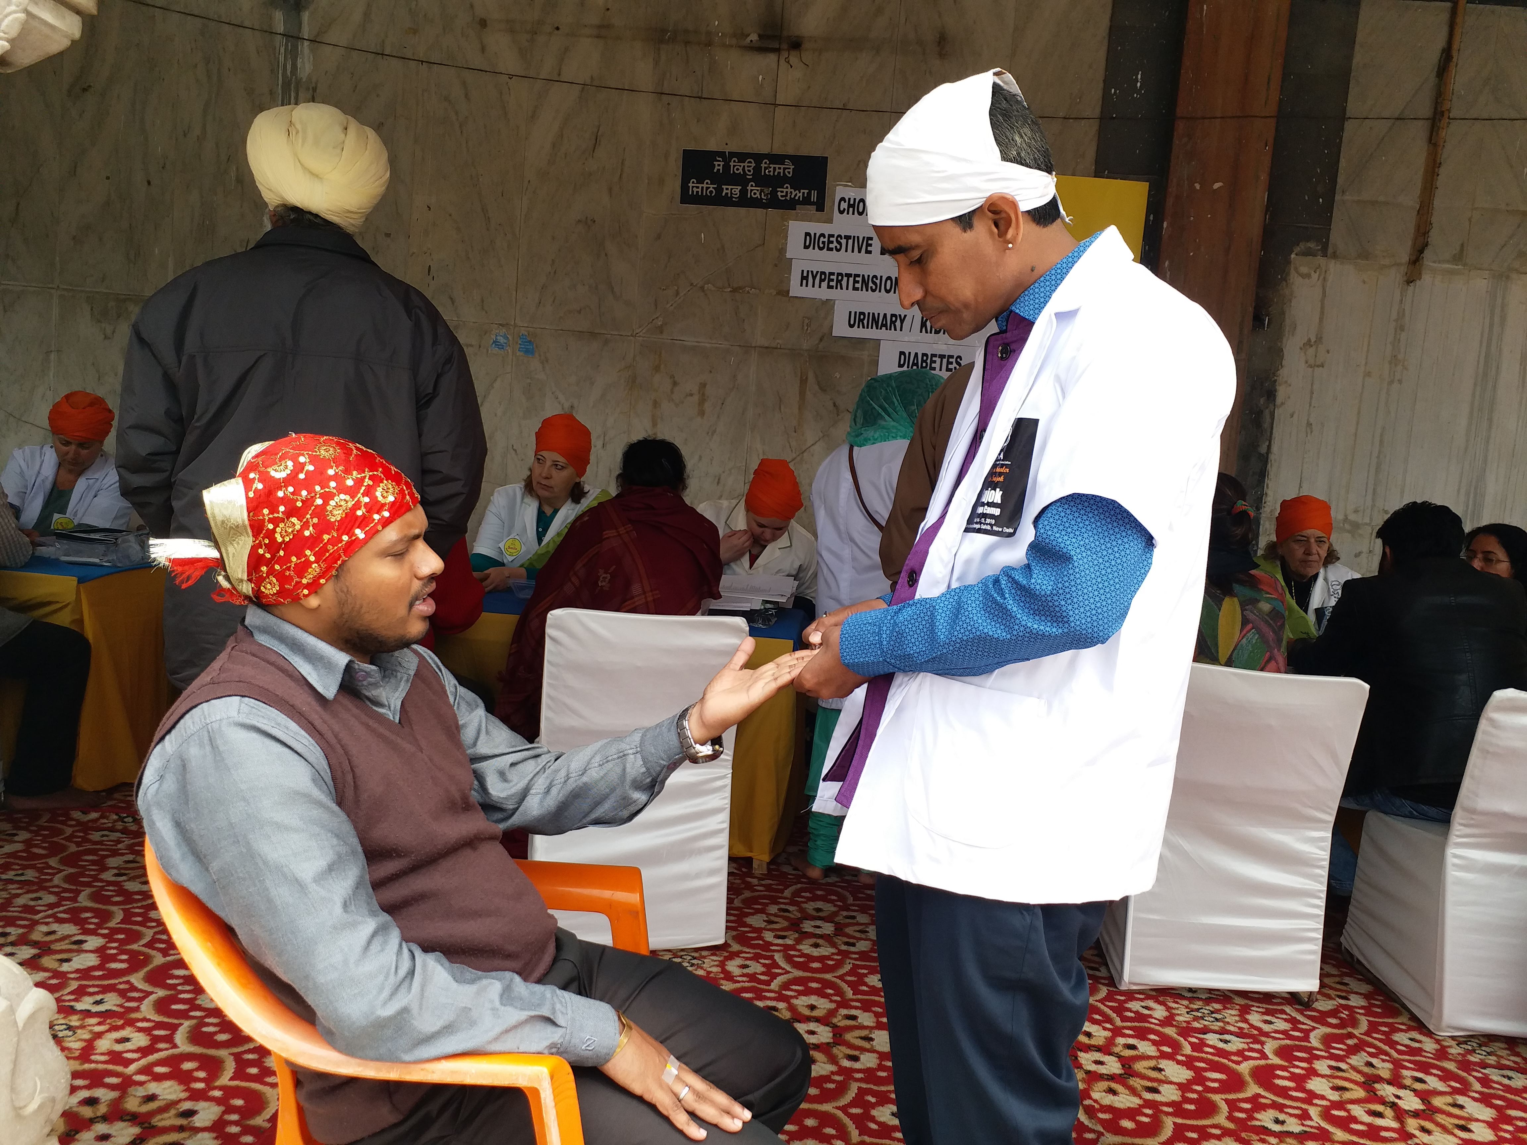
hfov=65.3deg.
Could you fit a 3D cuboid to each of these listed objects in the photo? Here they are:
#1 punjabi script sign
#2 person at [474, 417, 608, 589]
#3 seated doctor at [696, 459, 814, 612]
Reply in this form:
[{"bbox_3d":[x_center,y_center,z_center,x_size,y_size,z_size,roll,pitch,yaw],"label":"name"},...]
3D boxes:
[{"bbox_3d":[-0.043,-1.644,4.991,0.630,0.230,0.020,5,5,5],"label":"punjabi script sign"},{"bbox_3d":[-0.799,0.125,4.300,0.520,1.360,0.750,5,5,7],"label":"person"},{"bbox_3d":[-0.032,0.239,4.300,0.500,1.270,0.750,5,5,3],"label":"seated doctor"}]

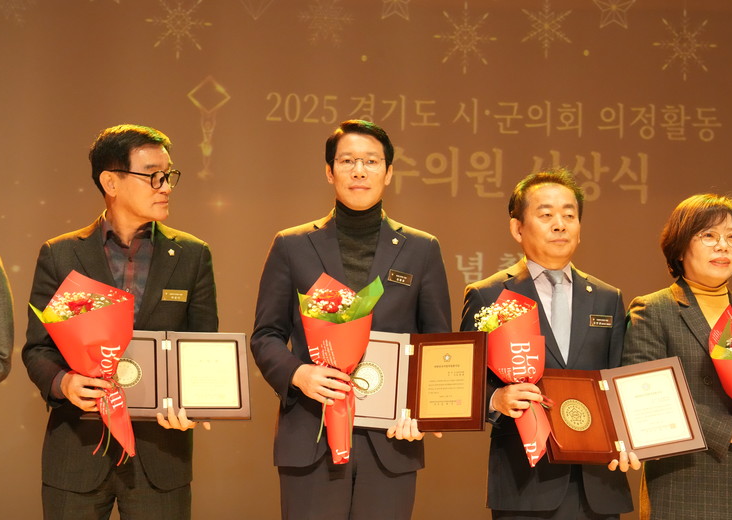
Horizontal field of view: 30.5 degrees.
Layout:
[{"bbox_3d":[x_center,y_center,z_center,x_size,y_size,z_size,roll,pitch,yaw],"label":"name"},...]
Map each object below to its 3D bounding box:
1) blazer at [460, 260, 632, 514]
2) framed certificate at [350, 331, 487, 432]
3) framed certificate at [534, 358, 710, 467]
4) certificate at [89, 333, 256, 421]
[{"bbox_3d":[0.495,0.342,3.700,0.500,0.710,0.340,2,-3,-9],"label":"blazer"},{"bbox_3d":[0.110,0.322,3.579,0.412,0.260,0.093,1,-13,8],"label":"framed certificate"},{"bbox_3d":[0.646,0.401,3.506,0.421,0.260,0.079,-3,-28,-14],"label":"framed certificate"},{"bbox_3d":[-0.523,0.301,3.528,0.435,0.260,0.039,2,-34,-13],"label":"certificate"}]

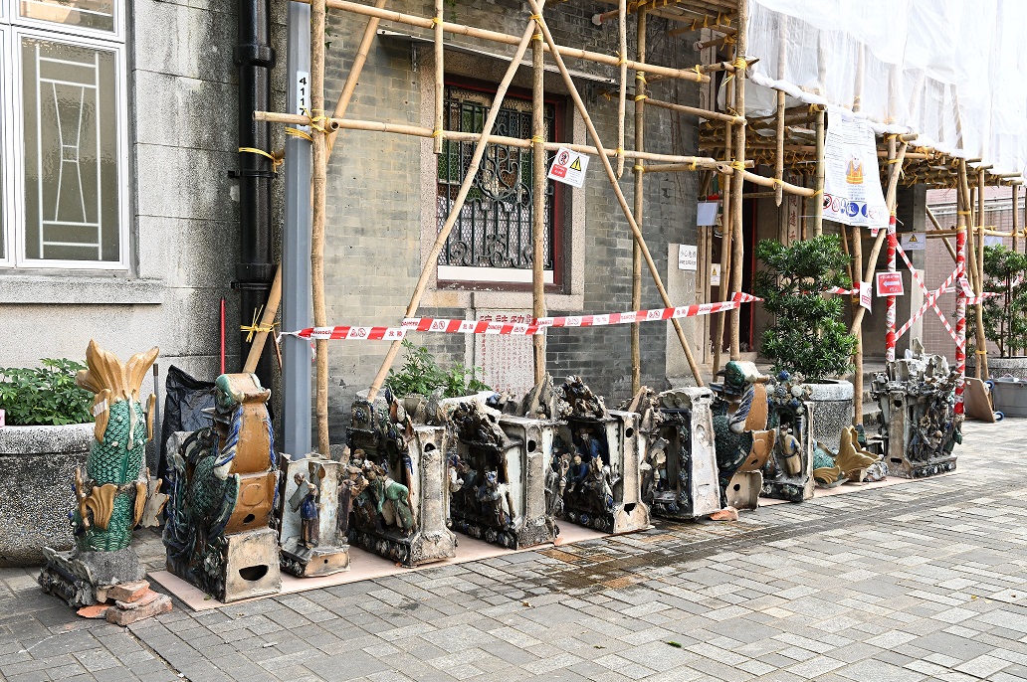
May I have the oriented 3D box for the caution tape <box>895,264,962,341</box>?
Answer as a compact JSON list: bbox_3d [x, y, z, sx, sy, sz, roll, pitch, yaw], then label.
[{"bbox_3d":[3.796,-0.350,8.600,0.680,0.730,0.060,1,2,14],"label":"caution tape"}]

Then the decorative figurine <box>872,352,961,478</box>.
[{"bbox_3d":[2.836,0.508,6.603,0.720,0.817,0.325,-1,2,-37],"label":"decorative figurine"}]

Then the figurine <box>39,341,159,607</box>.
[{"bbox_3d":[-1.602,0.485,3.651,0.380,0.959,0.416,-1,2,-37],"label":"figurine"}]

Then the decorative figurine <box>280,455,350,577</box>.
[{"bbox_3d":[-0.886,0.735,4.035,0.243,0.446,0.406,-1,2,-37],"label":"decorative figurine"}]

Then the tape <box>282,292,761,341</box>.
[{"bbox_3d":[0.308,-0.177,5.990,3.610,0.310,0.140,-1,2,-32],"label":"tape"}]

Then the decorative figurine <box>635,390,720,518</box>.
[{"bbox_3d":[0.918,0.599,5.230,0.304,0.680,0.457,-1,2,-37],"label":"decorative figurine"}]

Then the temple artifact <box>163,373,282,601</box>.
[{"bbox_3d":[-1.128,0.523,3.654,0.273,0.814,0.609,-1,2,-38],"label":"temple artifact"}]

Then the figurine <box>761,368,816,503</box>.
[{"bbox_3d":[1.645,0.565,5.665,0.243,0.735,0.345,-1,2,-37],"label":"figurine"}]

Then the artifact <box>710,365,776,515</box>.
[{"bbox_3d":[1.152,0.494,5.287,0.283,0.814,0.556,-1,2,-38],"label":"artifact"}]

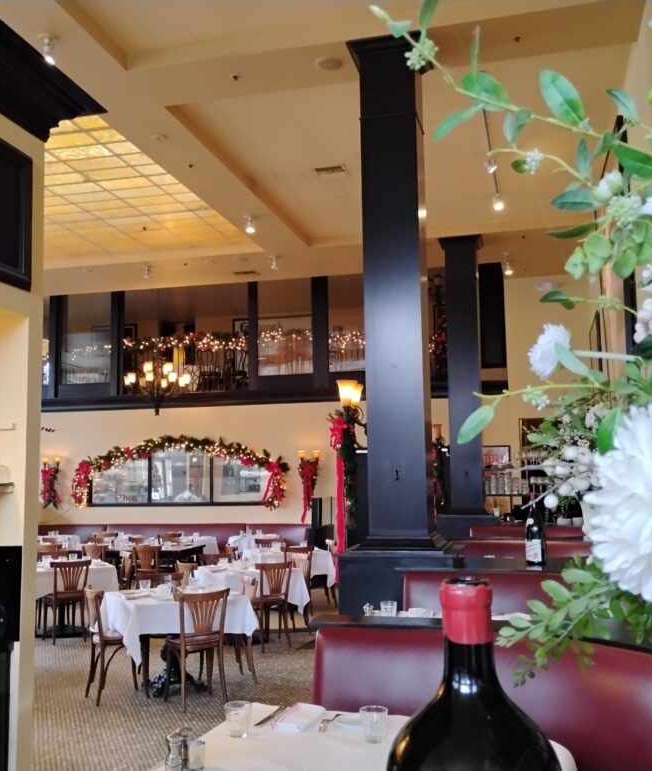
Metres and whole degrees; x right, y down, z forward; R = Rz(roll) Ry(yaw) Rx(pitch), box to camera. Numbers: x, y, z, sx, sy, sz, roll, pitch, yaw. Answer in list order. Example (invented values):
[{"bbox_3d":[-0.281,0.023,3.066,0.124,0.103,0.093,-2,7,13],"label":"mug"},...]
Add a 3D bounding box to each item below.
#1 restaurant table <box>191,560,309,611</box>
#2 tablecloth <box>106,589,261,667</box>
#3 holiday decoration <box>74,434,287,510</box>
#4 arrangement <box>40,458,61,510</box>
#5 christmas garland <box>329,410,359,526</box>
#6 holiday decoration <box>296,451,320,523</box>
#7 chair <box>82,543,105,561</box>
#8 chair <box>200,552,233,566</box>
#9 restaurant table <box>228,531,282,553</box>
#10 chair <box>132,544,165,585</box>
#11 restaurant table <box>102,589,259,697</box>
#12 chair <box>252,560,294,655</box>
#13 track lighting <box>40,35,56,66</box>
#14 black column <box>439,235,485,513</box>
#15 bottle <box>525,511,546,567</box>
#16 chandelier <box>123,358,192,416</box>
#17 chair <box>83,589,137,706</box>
[{"bbox_3d":[-0.776,2.079,8.478,0.900,0.460,0.900,2,-7,-27],"label":"restaurant table"},{"bbox_3d":[-1.319,2.070,7.254,0.980,0.470,1.000,3,-7,-31],"label":"tablecloth"},{"bbox_3d":[-2.477,1.471,14.026,3.850,1.200,0.250,-2,-6,14],"label":"holiday decoration"},{"bbox_3d":[-4.828,1.741,14.590,0.290,0.900,0.220,-2,-6,14],"label":"arrangement"},{"bbox_3d":[0.137,0.633,6.325,0.190,0.860,0.250,-2,-6,14],"label":"christmas garland"},{"bbox_3d":[-0.268,1.670,13.450,0.290,1.080,0.220,-2,-6,14],"label":"holiday decoration"},{"bbox_3d":[-2.986,2.595,11.169,0.430,0.880,0.490,-3,-6,19],"label":"chair"},{"bbox_3d":[-1.041,2.224,8.716,0.440,0.870,0.500,2,-7,-28],"label":"chair"},{"bbox_3d":[-1.081,2.712,12.738,0.740,0.760,0.740,-2,-6,14],"label":"restaurant table"},{"bbox_3d":[-2.093,2.411,10.309,0.430,0.870,0.500,-2,-6,14],"label":"chair"},{"bbox_3d":[-1.327,2.215,7.241,0.960,0.760,0.970,3,-7,-31],"label":"restaurant table"},{"bbox_3d":[-0.607,2.301,8.731,0.430,0.880,0.490,2,-7,-27],"label":"chair"},{"bbox_3d":[-2.083,-2.514,6.226,0.120,0.190,0.110,-7,-9,44],"label":"track lighting"},{"bbox_3d":[2.102,-0.152,12.603,0.600,4.110,0.600,-2,-6,14],"label":"black column"},{"bbox_3d":[1.429,0.980,5.686,0.135,0.500,0.135,-5,-8,37],"label":"bottle"},{"bbox_3d":[-2.163,0.026,10.646,0.830,0.730,0.830,-1,-6,0],"label":"chandelier"},{"bbox_3d":[-1.706,2.116,6.823,0.490,0.880,0.430,3,-7,-31],"label":"chair"}]

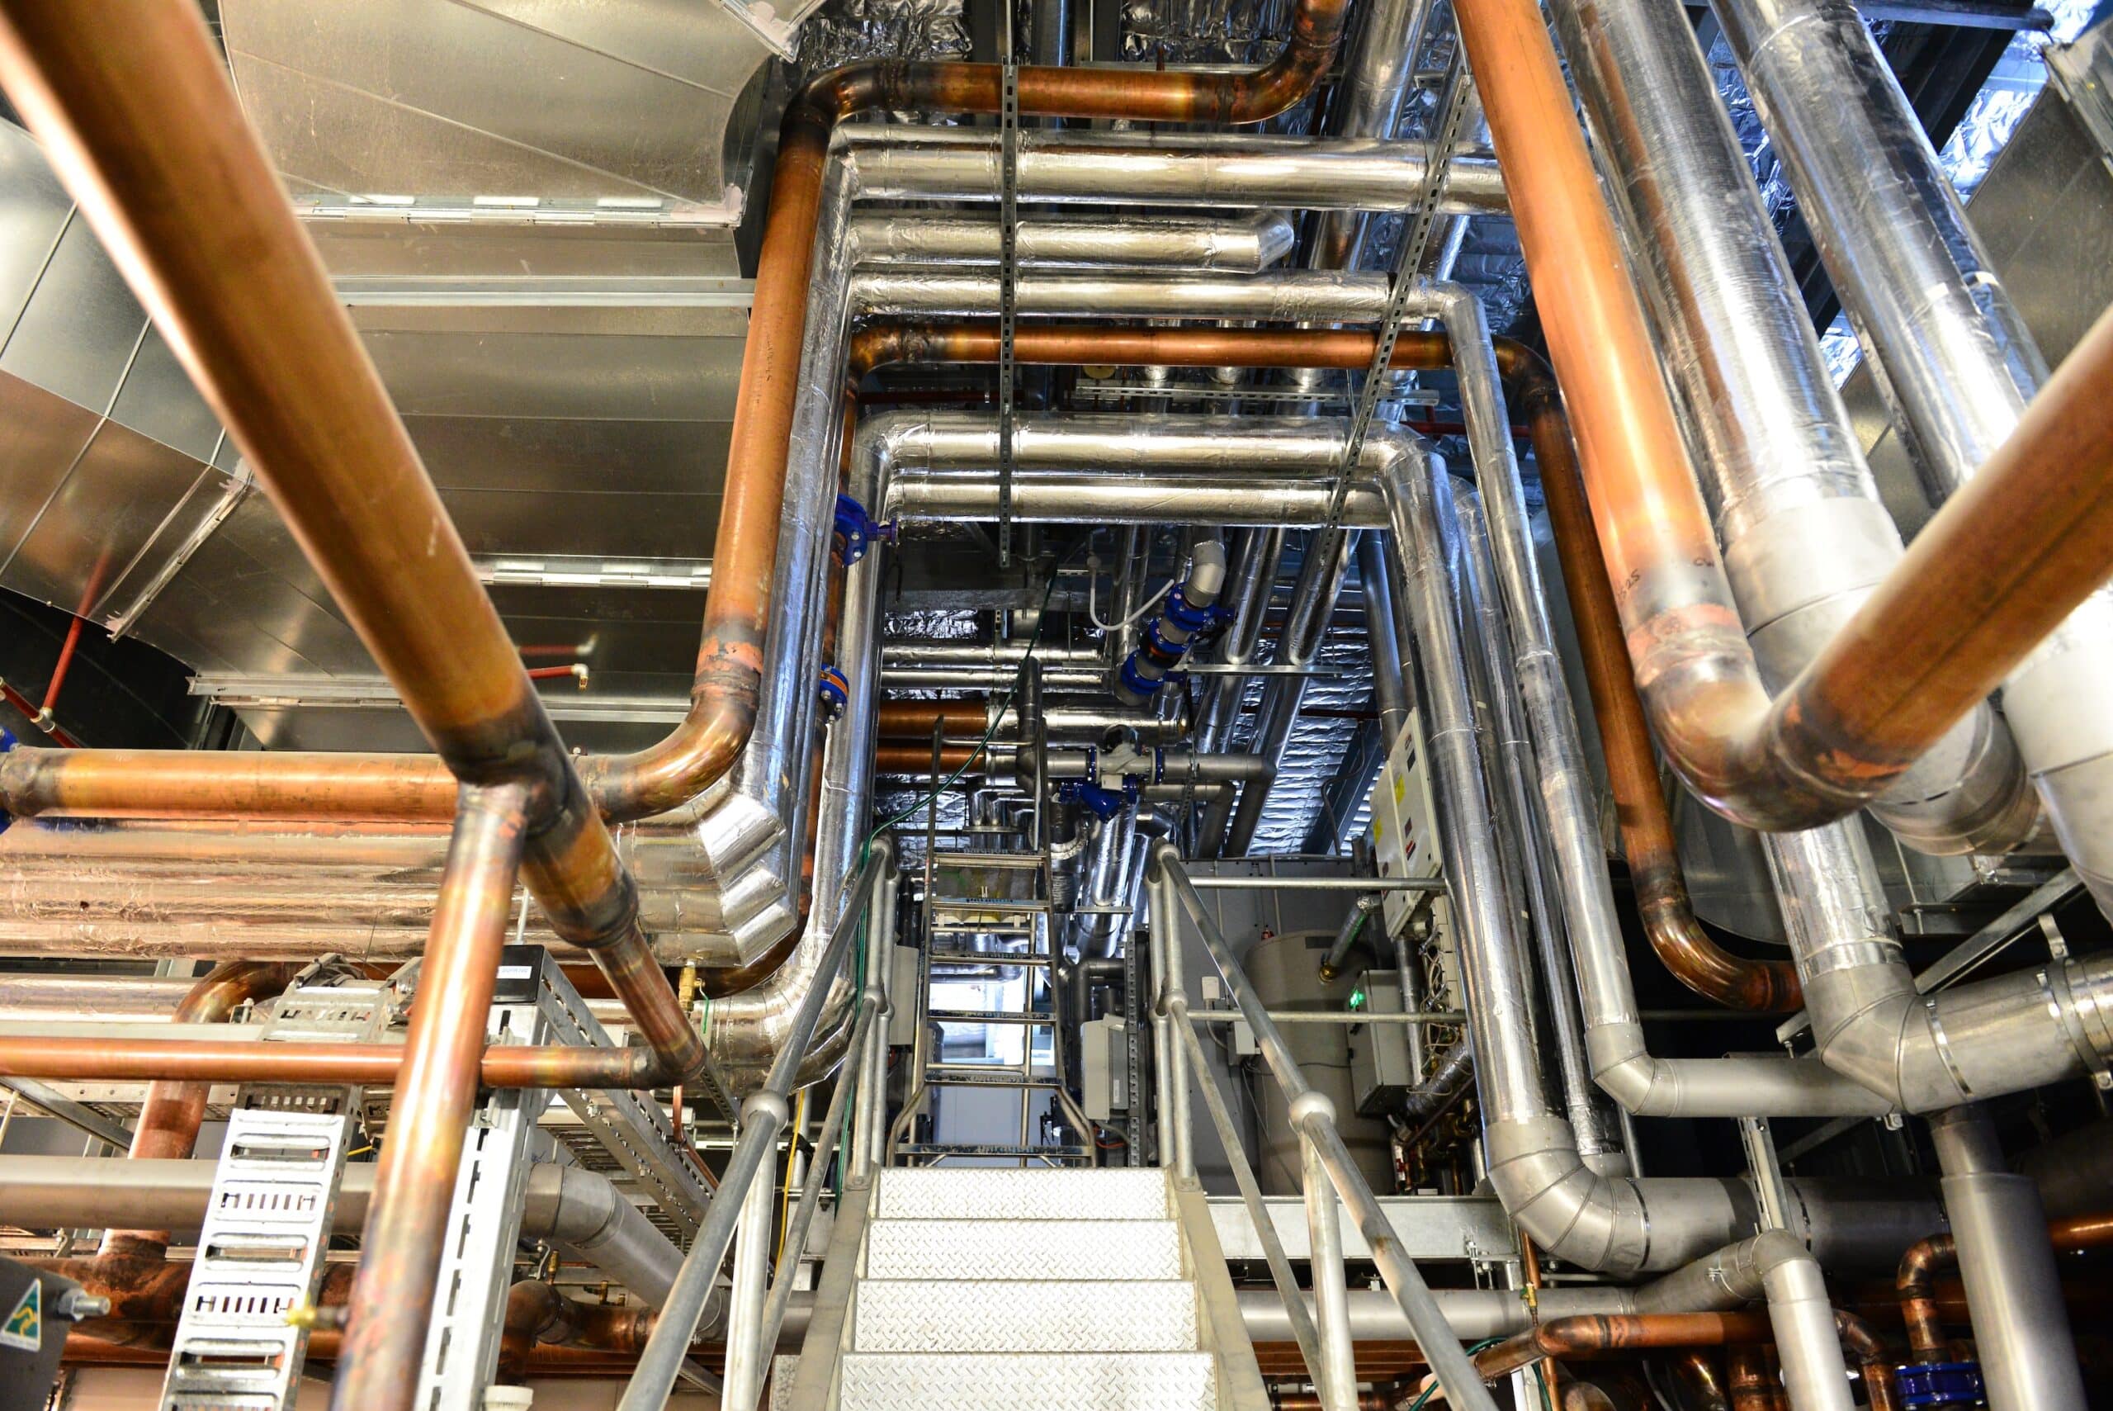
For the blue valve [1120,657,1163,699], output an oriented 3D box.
[{"bbox_3d":[0.447,-0.147,7.400,0.210,0.210,0.120,11,-33,-18],"label":"blue valve"}]

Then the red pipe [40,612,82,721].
[{"bbox_3d":[-4.114,-0.164,5.837,0.035,0.510,0.035,-3,-29,-2],"label":"red pipe"}]

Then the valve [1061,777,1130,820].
[{"bbox_3d":[0.222,0.533,8.050,0.390,0.210,0.180,0,-31,0],"label":"valve"}]

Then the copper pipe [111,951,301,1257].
[{"bbox_3d":[-2.112,0.976,3.482,0.240,0.710,0.130,0,-31,0],"label":"copper pipe"}]

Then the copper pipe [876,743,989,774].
[{"bbox_3d":[-0.721,0.317,8.150,0.680,0.150,0.150,0,-31,0],"label":"copper pipe"}]

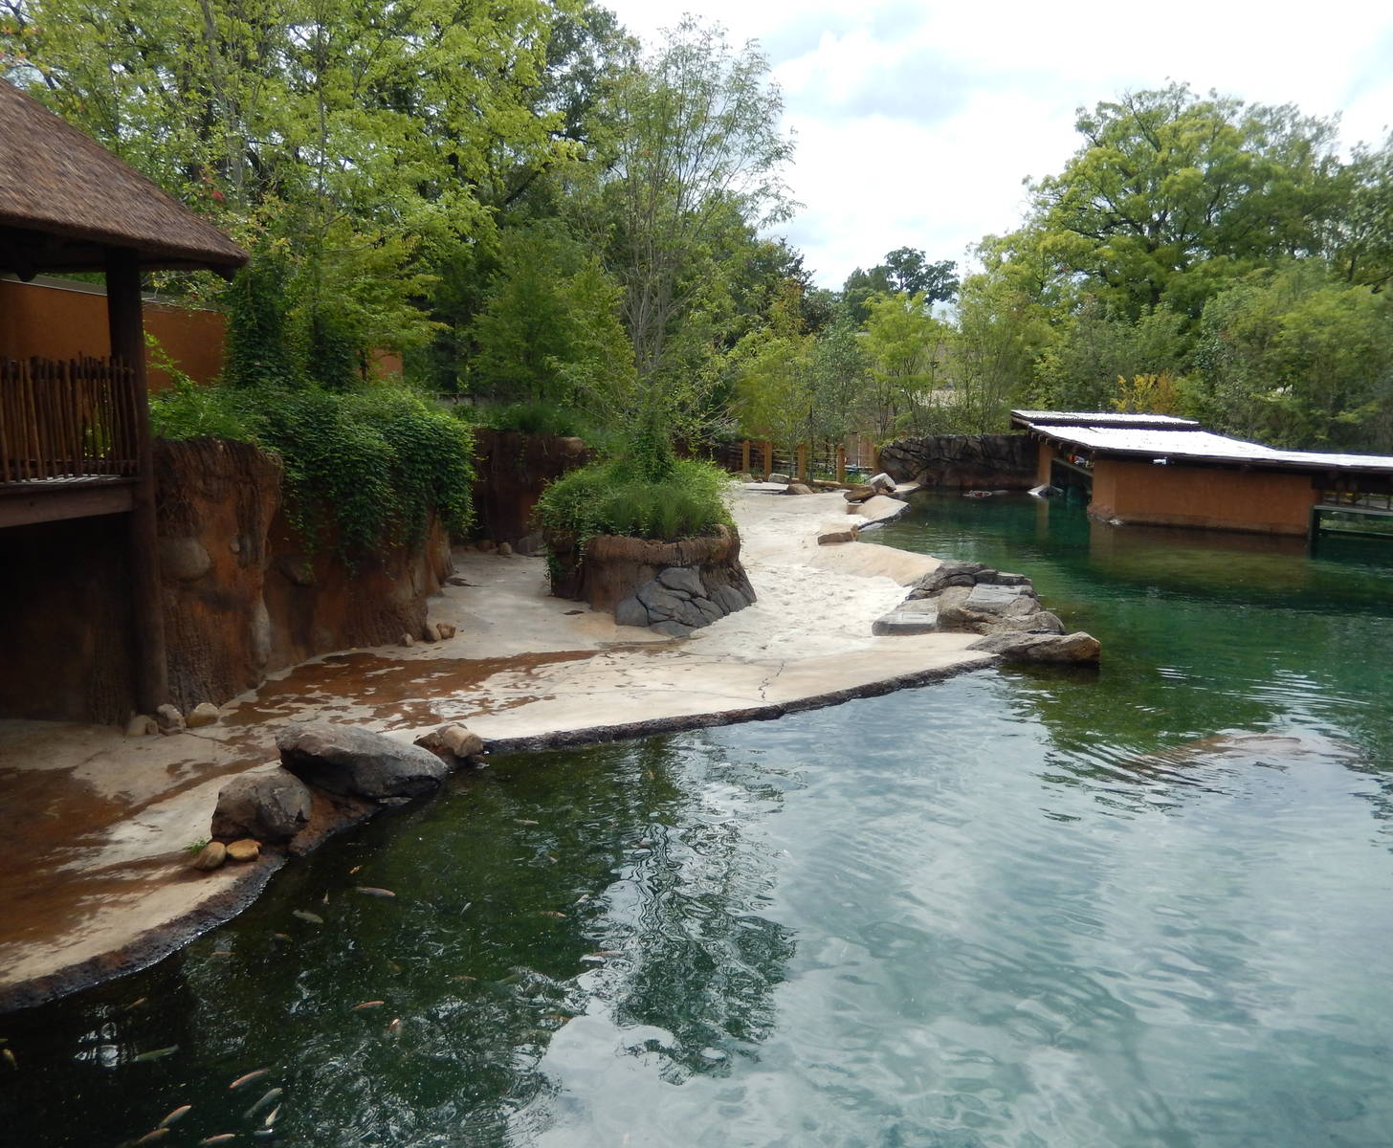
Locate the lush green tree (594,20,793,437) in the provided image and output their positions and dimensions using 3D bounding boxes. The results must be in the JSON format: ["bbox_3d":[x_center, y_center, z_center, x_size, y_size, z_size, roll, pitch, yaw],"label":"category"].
[{"bbox_3d":[-0.069,-5.448,18.117,3.368,6.964,3.399,0,9,0],"label":"lush green tree"}]

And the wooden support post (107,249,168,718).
[{"bbox_3d":[-5.465,-0.825,10.834,0.300,4.626,0.300,0,9,0],"label":"wooden support post"}]

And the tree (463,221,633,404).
[{"bbox_3d":[-3.642,-6.300,27.159,4.083,4.647,3.914,0,9,0],"label":"tree"}]

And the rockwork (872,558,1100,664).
[{"bbox_3d":[4.068,0.356,16.846,2.987,0.721,5.150,1,9,6],"label":"rockwork"}]

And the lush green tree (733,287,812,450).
[{"bbox_3d":[2.855,-7.489,41.570,3.147,6.728,3.193,0,9,0],"label":"lush green tree"}]

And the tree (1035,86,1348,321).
[{"bbox_3d":[24.666,-16.116,55.846,15.941,16.428,15.965,0,9,0],"label":"tree"}]

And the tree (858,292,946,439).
[{"bbox_3d":[8.109,-7.934,43.586,3.442,6.170,3.605,0,9,0],"label":"tree"}]

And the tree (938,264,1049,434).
[{"bbox_3d":[12.145,-8.863,45.003,4.381,7.216,4.326,0,9,0],"label":"tree"}]

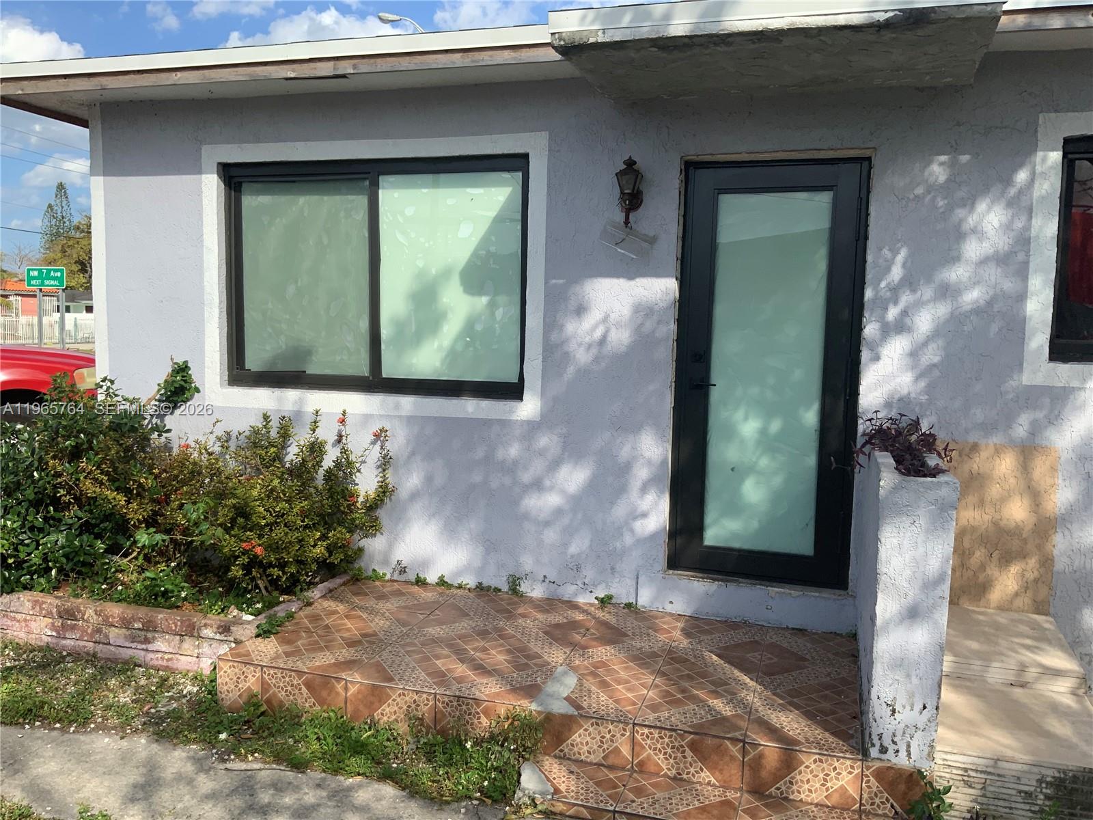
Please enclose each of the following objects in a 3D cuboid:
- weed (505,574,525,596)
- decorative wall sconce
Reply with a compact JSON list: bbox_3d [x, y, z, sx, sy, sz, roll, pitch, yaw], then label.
[{"bbox_3d":[-0.163,0.953,4.984,0.100,0.120,0.070,3,5,17],"label":"weed"},{"bbox_3d":[0.406,-1.068,4.497,0.128,0.338,0.170,3,6,17],"label":"decorative wall sconce"}]

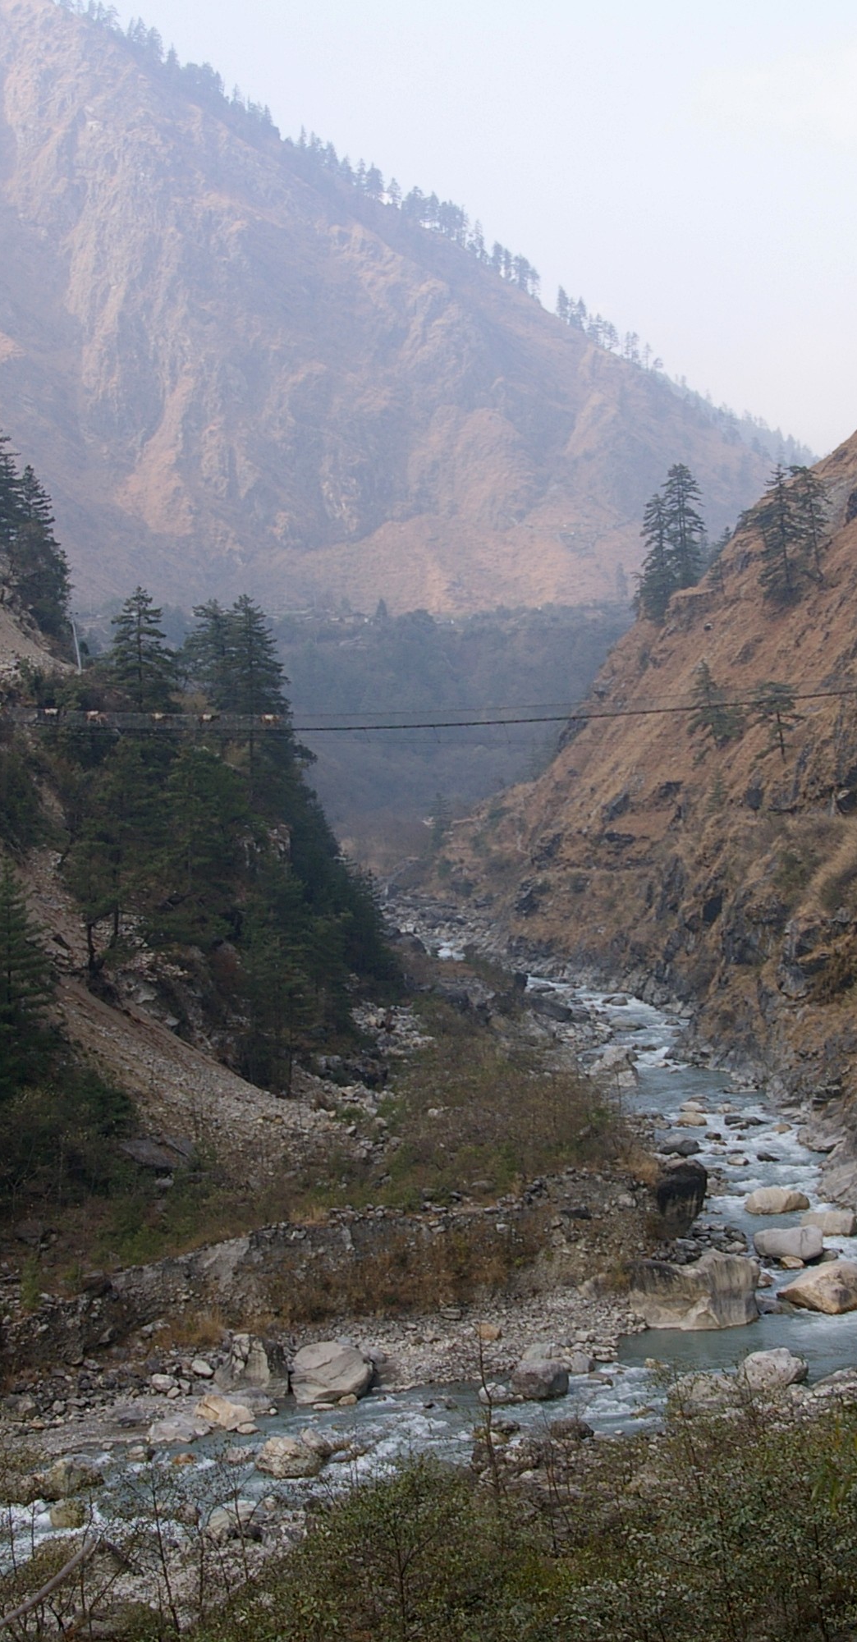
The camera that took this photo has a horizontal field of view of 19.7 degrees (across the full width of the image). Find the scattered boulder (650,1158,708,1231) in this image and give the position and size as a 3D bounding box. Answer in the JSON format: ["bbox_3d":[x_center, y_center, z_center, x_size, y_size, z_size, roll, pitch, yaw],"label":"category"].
[{"bbox_3d":[21.430,31.850,209.950,4.780,5.930,4.780,-1,1,0],"label":"scattered boulder"}]

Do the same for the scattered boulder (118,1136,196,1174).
[{"bbox_3d":[-20.280,24.970,184.600,5.600,2.740,3.920,-1,1,0],"label":"scattered boulder"}]

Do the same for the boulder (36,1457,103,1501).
[{"bbox_3d":[-19.310,35.490,133.120,3.430,2.180,2.750,-1,1,0],"label":"boulder"}]

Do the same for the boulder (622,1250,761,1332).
[{"bbox_3d":[19.700,34.995,184.000,9.828,5.250,6.879,-1,1,6],"label":"boulder"}]

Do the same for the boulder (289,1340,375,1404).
[{"bbox_3d":[-6.010,34.310,153.710,5.250,3.770,4.200,-1,1,0],"label":"boulder"}]

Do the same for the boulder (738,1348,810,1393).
[{"bbox_3d":[23.094,36.691,165.000,4.461,2.503,3.791,-1,1,8],"label":"boulder"}]

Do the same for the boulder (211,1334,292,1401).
[{"bbox_3d":[-11.190,34.420,155.580,4.840,3.930,3.870,-1,1,0],"label":"boulder"}]

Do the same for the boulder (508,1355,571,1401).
[{"bbox_3d":[7.461,37.159,164.500,4.229,2.668,3.594,-1,1,3],"label":"boulder"}]

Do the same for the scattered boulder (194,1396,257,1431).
[{"bbox_3d":[-13.013,38.035,158.500,4.067,1.703,3.457,-1,1,-5],"label":"scattered boulder"}]

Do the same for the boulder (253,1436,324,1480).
[{"bbox_3d":[-8.360,38.303,148.500,4.278,1.975,3.636,-1,1,-3],"label":"boulder"}]

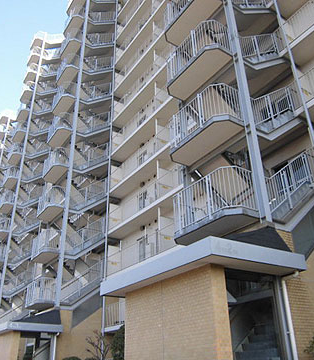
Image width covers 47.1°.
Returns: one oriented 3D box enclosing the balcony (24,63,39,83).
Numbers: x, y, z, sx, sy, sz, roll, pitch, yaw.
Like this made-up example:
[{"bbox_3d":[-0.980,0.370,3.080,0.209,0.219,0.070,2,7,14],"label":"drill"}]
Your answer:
[{"bbox_3d":[-14.756,-12.338,42.514,0.974,1.277,2.496,17,-33,-31],"label":"balcony"}]

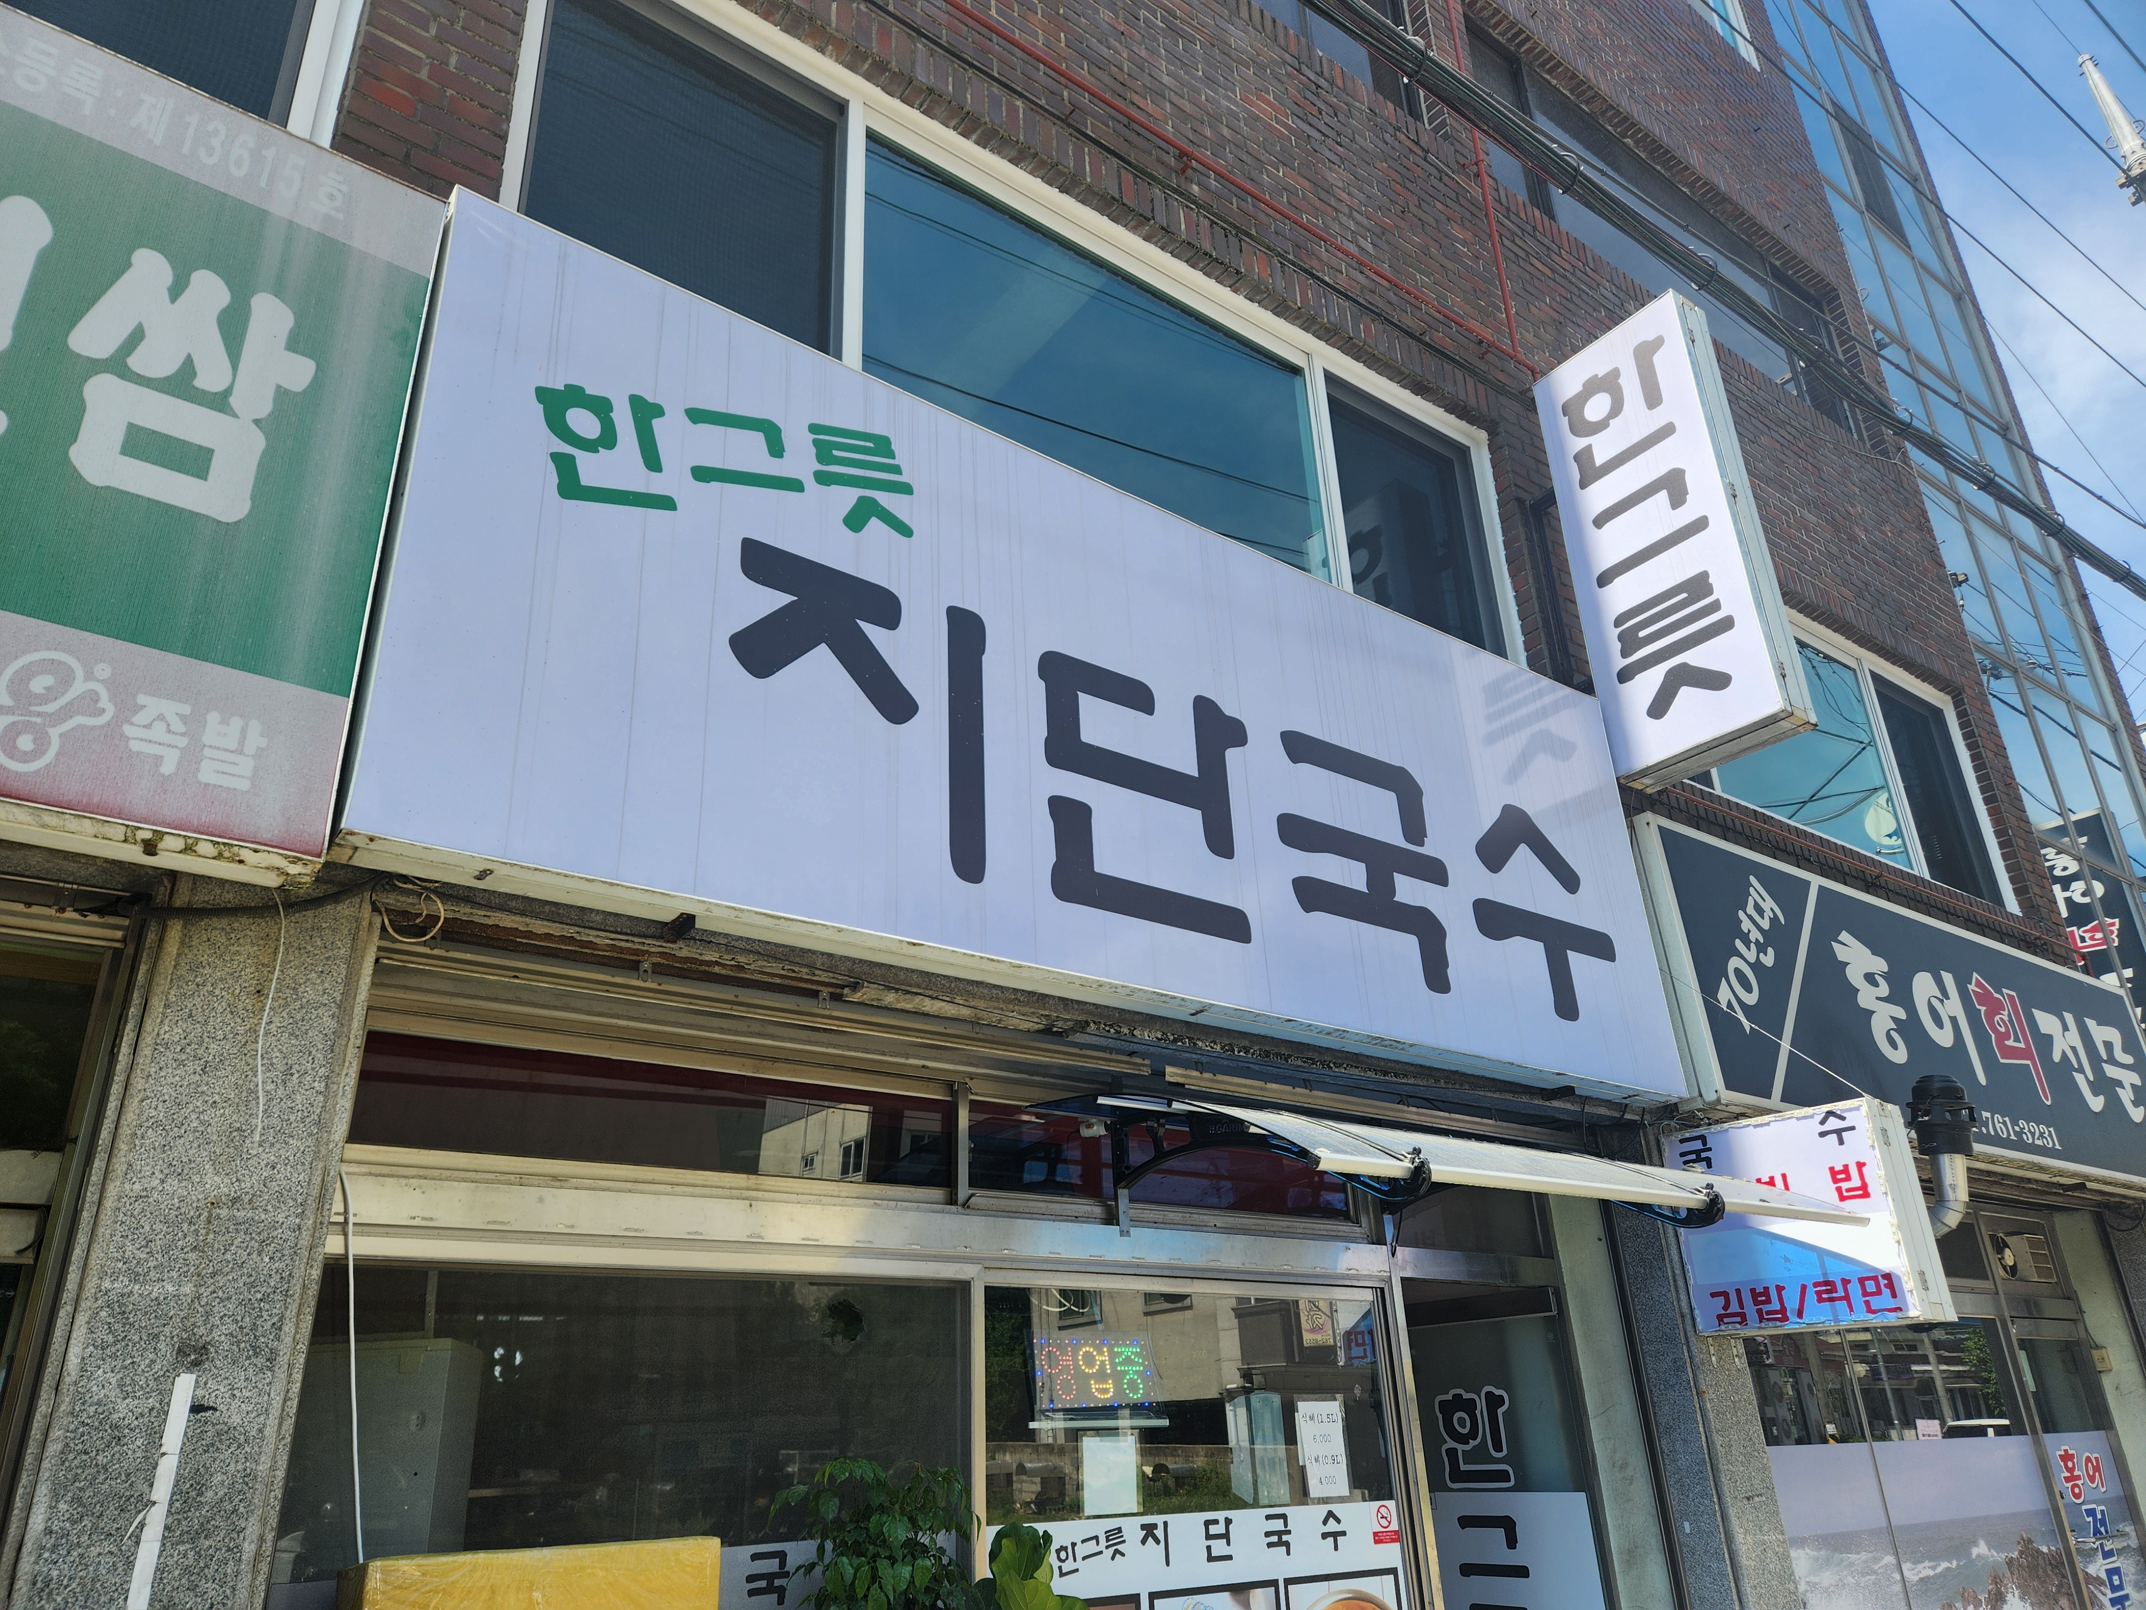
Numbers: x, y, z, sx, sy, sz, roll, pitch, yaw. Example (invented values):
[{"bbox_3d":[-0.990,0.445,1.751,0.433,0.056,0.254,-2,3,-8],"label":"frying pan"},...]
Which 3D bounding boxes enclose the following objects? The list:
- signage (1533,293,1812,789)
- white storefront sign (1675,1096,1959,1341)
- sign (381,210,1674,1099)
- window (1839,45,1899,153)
[{"bbox_3d":[2.223,-0.998,5.389,0.213,1.810,0.634,15,-30,-34],"label":"signage"},{"bbox_3d":[2.192,1.260,4.301,0.226,0.602,0.649,15,-30,-34],"label":"white storefront sign"},{"bbox_3d":[0.304,-0.144,3.919,4.075,1.482,0.170,15,-30,-34],"label":"sign"},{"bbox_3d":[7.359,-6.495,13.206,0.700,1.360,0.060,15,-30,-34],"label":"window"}]

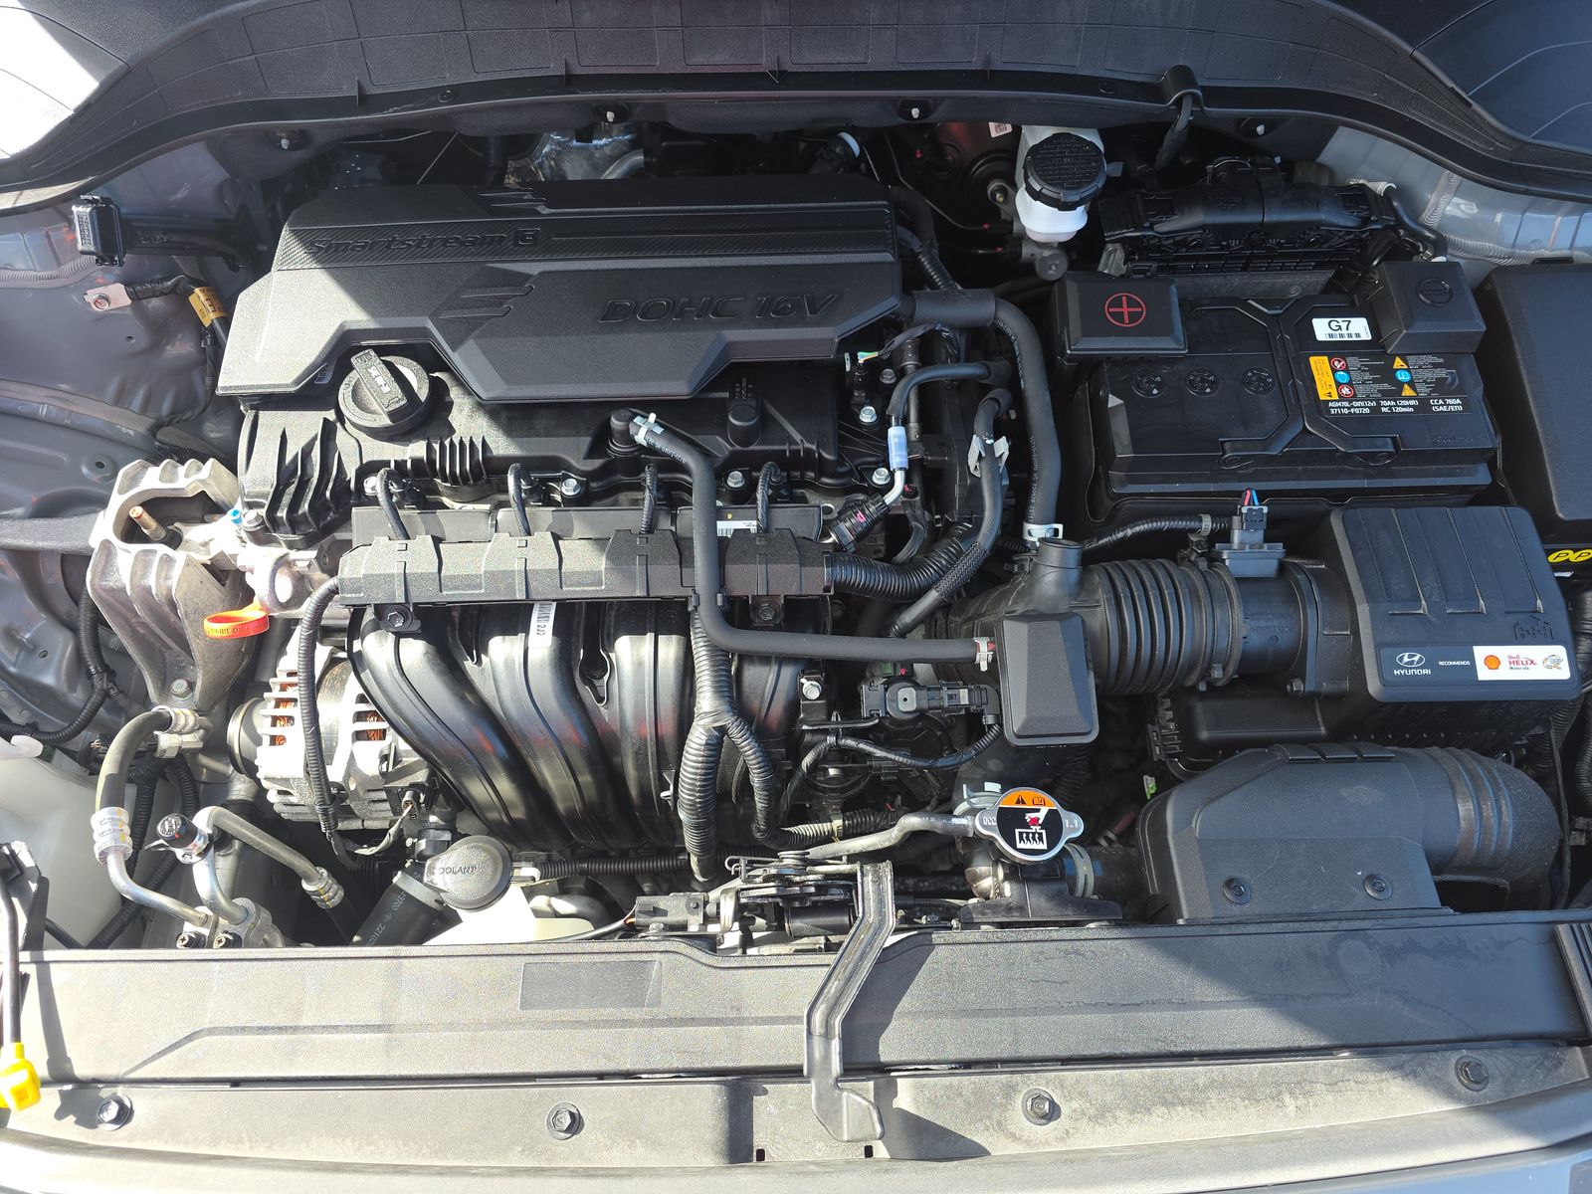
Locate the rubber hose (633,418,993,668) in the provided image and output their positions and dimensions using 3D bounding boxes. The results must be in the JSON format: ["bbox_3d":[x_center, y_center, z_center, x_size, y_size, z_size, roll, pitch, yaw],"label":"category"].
[{"bbox_3d":[0.012,-0.036,0.680,0.242,0.090,0.160,-1,65,-1],"label":"rubber hose"}]

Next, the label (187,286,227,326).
[{"bbox_3d":[-0.458,-0.226,0.823,0.018,0.010,0.028,-30,92,-16],"label":"label"}]

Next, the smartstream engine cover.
[{"bbox_3d":[-0.168,-0.228,0.767,0.475,0.064,0.195,-2,64,0],"label":"smartstream engine cover"}]

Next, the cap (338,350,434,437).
[{"bbox_3d":[-0.276,-0.136,0.709,0.062,0.035,0.062,-1,65,-1],"label":"cap"}]

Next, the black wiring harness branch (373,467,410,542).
[{"bbox_3d":[-0.263,-0.060,0.690,0.022,0.028,0.043,-2,64,1],"label":"black wiring harness branch"}]

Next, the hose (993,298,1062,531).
[{"bbox_3d":[0.173,-0.136,0.773,0.045,0.060,0.245,-1,65,-1],"label":"hose"}]

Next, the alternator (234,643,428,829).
[{"bbox_3d":[-0.363,0.111,0.830,0.158,0.140,0.140,-2,64,0],"label":"alternator"}]

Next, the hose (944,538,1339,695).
[{"bbox_3d":[0.229,0.021,0.708,0.250,0.105,0.100,-1,65,-1],"label":"hose"}]

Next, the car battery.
[{"bbox_3d":[0.362,-0.134,0.875,0.300,0.205,0.180,-1,65,-1],"label":"car battery"}]

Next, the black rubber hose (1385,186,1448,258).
[{"bbox_3d":[0.497,-0.300,0.846,0.045,0.042,0.036,-2,64,0],"label":"black rubber hose"}]

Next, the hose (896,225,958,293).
[{"bbox_3d":[0.110,-0.281,0.885,0.020,0.030,0.080,-39,71,-16],"label":"hose"}]

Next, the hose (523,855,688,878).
[{"bbox_3d":[-0.141,0.198,0.773,0.124,0.014,0.014,-2,64,0],"label":"hose"}]

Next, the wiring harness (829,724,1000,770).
[{"bbox_3d":[0.087,0.111,0.774,0.122,0.035,0.025,-2,64,0],"label":"wiring harness"}]

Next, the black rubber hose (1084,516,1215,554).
[{"bbox_3d":[0.254,-0.045,0.764,0.098,0.020,0.018,-7,64,-3],"label":"black rubber hose"}]

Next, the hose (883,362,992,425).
[{"bbox_3d":[0.105,-0.147,0.751,0.085,0.026,0.046,-1,65,-1],"label":"hose"}]

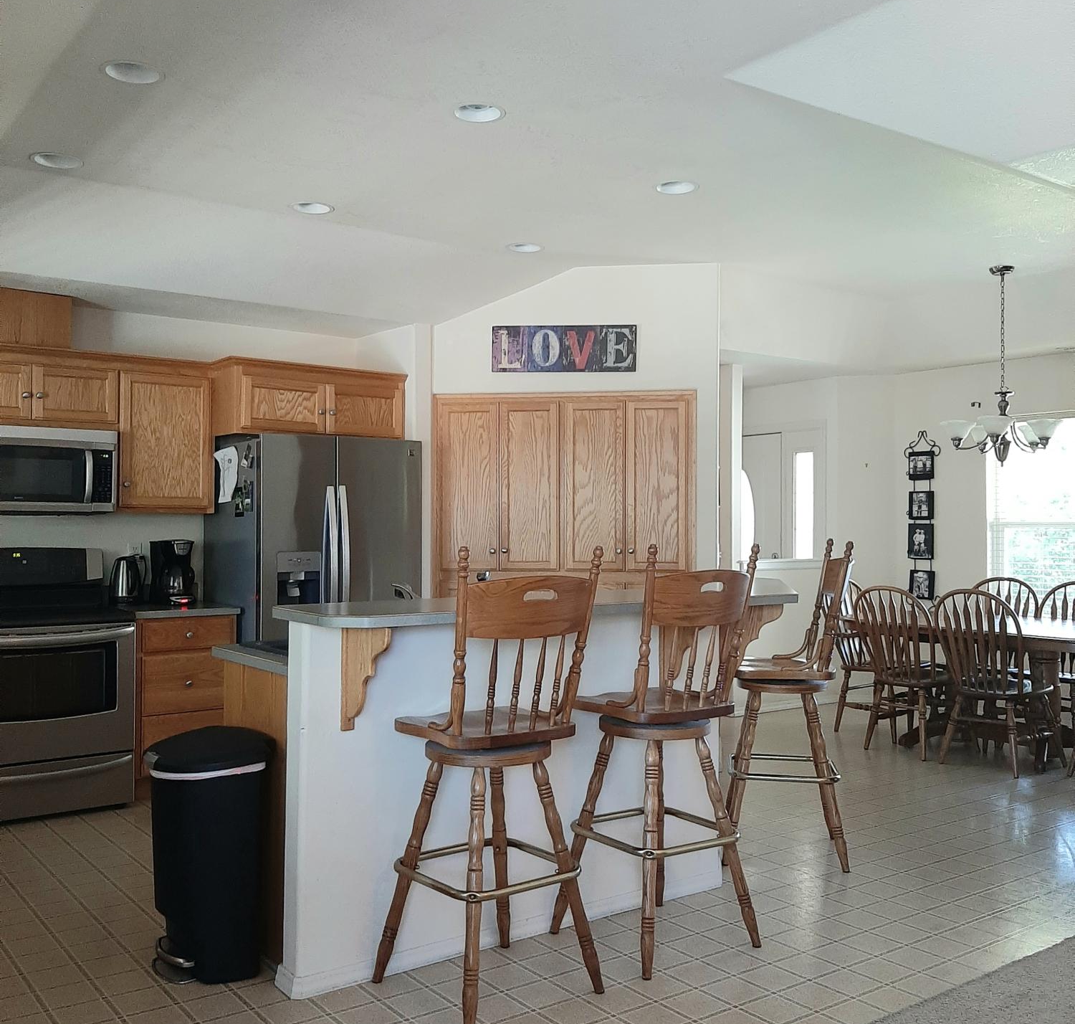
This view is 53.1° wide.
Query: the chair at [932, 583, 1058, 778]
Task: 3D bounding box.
[{"bbox_3d":[2.573,0.922,5.994,0.580,0.990,0.480,1,-1,-36],"label":"chair"}]

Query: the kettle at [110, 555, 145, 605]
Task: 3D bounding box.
[{"bbox_3d":[-2.099,0.352,5.500,0.205,0.255,0.155,0,-1,15],"label":"kettle"}]

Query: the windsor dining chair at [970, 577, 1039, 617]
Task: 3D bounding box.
[{"bbox_3d":[2.810,0.918,6.846,0.600,0.990,0.490,1,-1,-37],"label":"windsor dining chair"}]

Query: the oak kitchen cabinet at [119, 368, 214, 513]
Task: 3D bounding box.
[{"bbox_3d":[-1.979,-0.356,5.607,0.480,0.715,0.340,1,-1,-37],"label":"oak kitchen cabinet"}]

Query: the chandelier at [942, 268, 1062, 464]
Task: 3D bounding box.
[{"bbox_3d":[2.539,-0.800,5.910,0.665,1.075,0.665,1,-1,-36],"label":"chandelier"}]

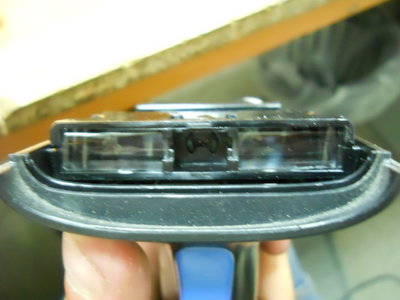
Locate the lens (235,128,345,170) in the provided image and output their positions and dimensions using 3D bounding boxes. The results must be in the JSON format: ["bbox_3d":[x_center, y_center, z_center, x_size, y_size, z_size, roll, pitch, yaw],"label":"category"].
[{"bbox_3d":[0.021,0.000,0.114,0.024,0.009,0.008,-1,10,0],"label":"lens"}]

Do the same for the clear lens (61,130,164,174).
[{"bbox_3d":[-0.020,0.000,0.114,0.024,0.009,0.008,-1,10,0],"label":"clear lens"}]

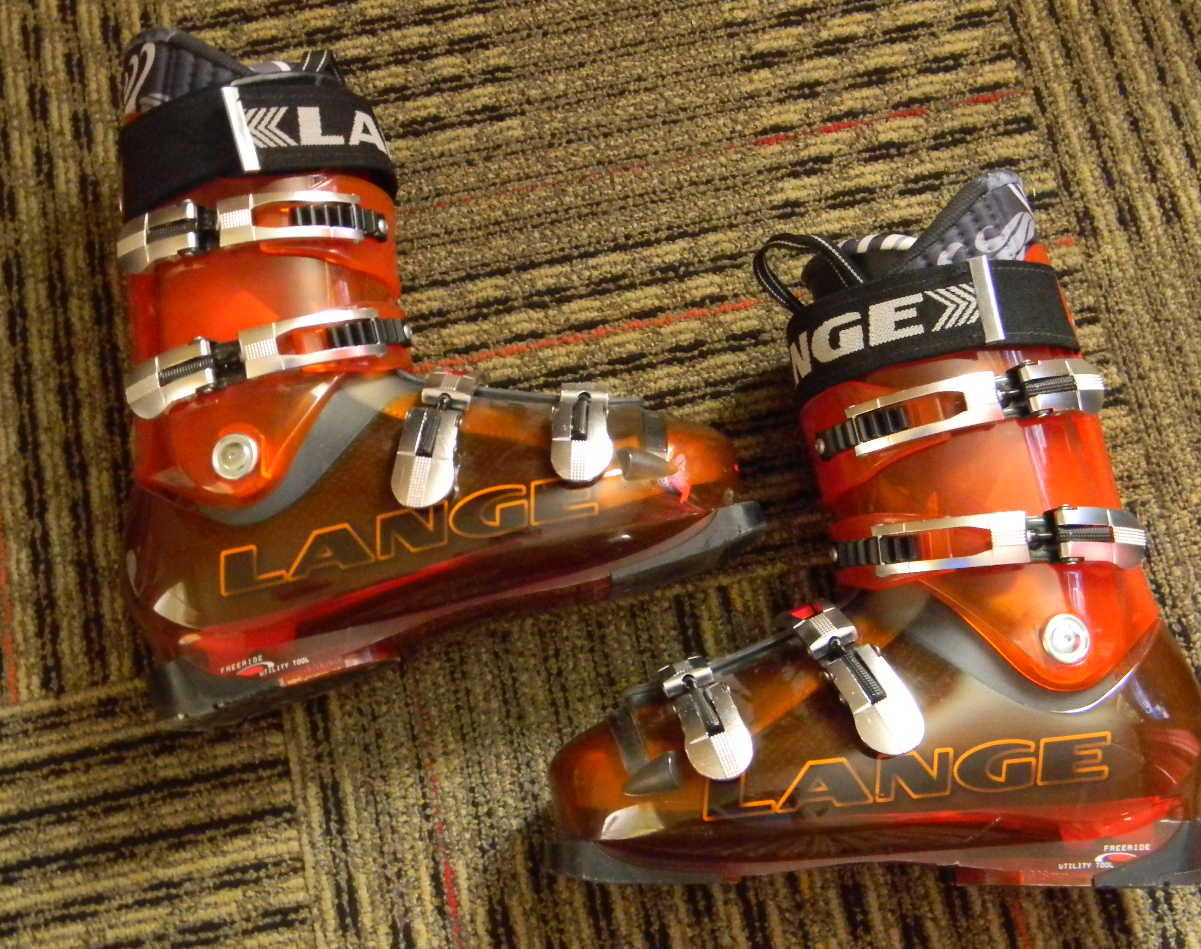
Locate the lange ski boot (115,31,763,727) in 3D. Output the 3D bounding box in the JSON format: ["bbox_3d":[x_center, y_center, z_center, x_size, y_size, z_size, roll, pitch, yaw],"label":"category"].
[{"bbox_3d":[-0.121,-0.088,0.797,0.322,0.128,0.366,-17,76,-5],"label":"lange ski boot"}]

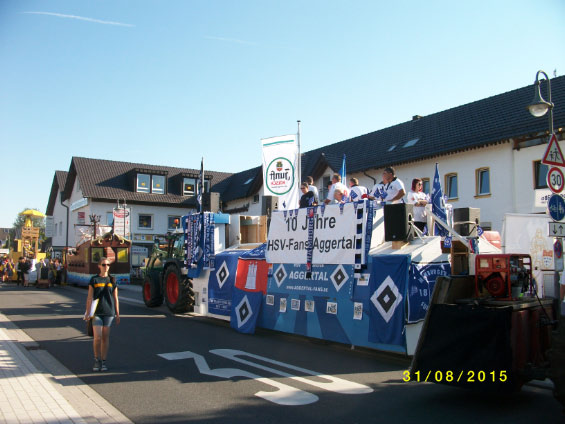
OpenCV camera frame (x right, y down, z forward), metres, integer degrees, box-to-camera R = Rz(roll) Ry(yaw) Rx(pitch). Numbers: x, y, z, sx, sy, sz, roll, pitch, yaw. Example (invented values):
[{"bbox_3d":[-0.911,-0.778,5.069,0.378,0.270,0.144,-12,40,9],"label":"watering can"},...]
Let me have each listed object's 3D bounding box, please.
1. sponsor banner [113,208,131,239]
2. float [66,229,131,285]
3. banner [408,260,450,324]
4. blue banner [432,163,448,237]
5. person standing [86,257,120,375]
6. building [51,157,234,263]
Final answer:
[{"bbox_3d":[-11.136,0.832,35.071,1.220,2.100,0.150,1,-5,-16],"label":"sponsor banner"},{"bbox_3d":[-11.502,2.889,31.512,2.500,3.300,4.600,4,-7,-39],"label":"float"},{"bbox_3d":[2.688,1.424,9.086,1.420,1.050,0.050,4,-7,-40],"label":"banner"},{"bbox_3d":[2.765,-0.219,8.857,0.180,1.320,0.320,5,-7,-42],"label":"blue banner"},{"bbox_3d":[-2.668,1.520,7.558,0.520,1.680,0.360,2,-6,-17],"label":"person standing"},{"bbox_3d":[-13.116,1.090,46.705,14.000,9.700,14.600,4,-6,-35],"label":"building"}]

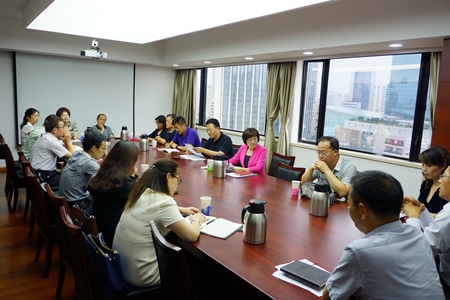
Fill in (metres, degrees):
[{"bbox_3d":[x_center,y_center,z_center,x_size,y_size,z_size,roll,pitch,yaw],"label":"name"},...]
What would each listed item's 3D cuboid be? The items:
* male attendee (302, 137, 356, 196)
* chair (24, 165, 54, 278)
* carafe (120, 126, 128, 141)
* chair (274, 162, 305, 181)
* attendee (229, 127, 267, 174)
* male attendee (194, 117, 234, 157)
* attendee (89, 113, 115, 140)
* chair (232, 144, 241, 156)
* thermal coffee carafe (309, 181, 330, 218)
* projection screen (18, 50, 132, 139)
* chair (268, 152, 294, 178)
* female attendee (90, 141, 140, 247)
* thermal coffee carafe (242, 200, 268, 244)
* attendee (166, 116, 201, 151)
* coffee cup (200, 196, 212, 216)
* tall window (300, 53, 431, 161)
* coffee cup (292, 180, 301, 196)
[{"bbox_3d":[1.033,0.522,3.303,0.640,1.280,0.510,-3,10,-33],"label":"male attendee"},{"bbox_3d":[-1.481,0.623,3.138,0.560,0.920,0.450,-5,11,-39],"label":"chair"},{"bbox_3d":[-1.794,-0.291,6.039,0.138,0.244,0.170,2,9,-3],"label":"carafe"},{"bbox_3d":[0.515,0.640,3.584,0.560,0.920,0.450,-5,11,-39],"label":"chair"},{"bbox_3d":[0.242,0.355,4.220,0.480,1.230,0.680,9,11,36],"label":"attendee"},{"bbox_3d":[-0.239,0.198,4.917,0.520,1.280,0.700,11,12,43],"label":"male attendee"},{"bbox_3d":[-2.312,-0.081,6.364,0.520,1.190,0.680,-4,11,-35],"label":"attendee"},{"bbox_3d":[-0.041,0.393,4.857,0.580,0.930,0.500,-4,11,-37],"label":"chair"},{"bbox_3d":[0.746,0.372,2.599,0.180,0.246,0.148,-4,11,-37],"label":"thermal coffee carafe"},{"bbox_3d":[-3.008,-1.004,7.100,2.349,1.766,0.060,-4,11,-37],"label":"projection screen"},{"bbox_3d":[0.556,0.535,4.301,0.560,0.920,0.450,-5,11,-39],"label":"chair"},{"bbox_3d":[-0.763,0.540,2.716,0.660,1.240,0.480,-6,12,-42],"label":"female attendee"},{"bbox_3d":[0.171,0.428,2.029,0.180,0.250,0.140,-3,10,-30],"label":"thermal coffee carafe"},{"bbox_3d":[-0.687,0.075,5.601,0.520,1.270,0.800,10,12,38],"label":"attendee"},{"bbox_3d":[-0.134,0.417,2.480,0.083,0.114,0.083,3,9,0],"label":"coffee cup"},{"bbox_3d":[1.752,-0.612,4.554,0.100,1.242,1.831,-4,11,-37],"label":"tall window"},{"bbox_3d":[0.650,0.351,3.055,0.078,0.116,0.078,2,9,0],"label":"coffee cup"}]

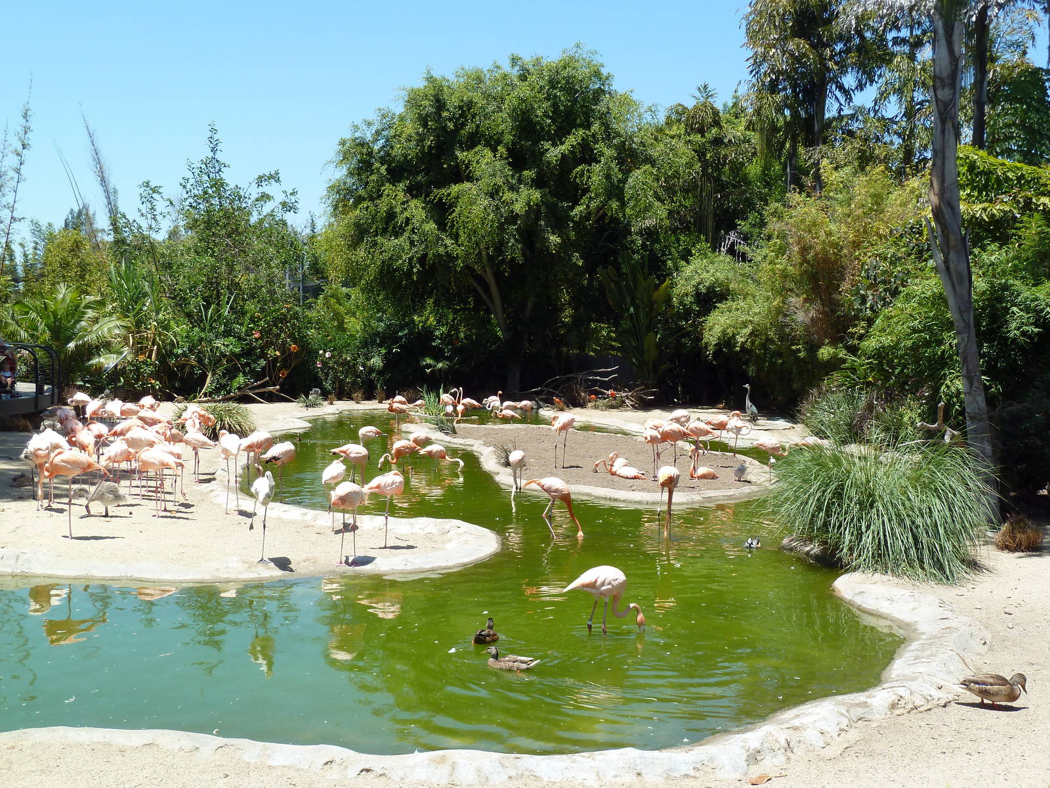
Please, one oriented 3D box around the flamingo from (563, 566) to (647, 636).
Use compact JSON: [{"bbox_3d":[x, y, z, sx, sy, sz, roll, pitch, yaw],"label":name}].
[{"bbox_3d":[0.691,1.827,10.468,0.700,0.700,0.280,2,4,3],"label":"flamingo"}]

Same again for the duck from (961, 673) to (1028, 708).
[{"bbox_3d":[3.216,2.037,8.337,0.460,0.220,0.170,2,4,9],"label":"duck"}]

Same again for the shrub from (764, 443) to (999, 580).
[{"bbox_3d":[3.915,1.173,13.404,2.450,1.250,2.300,2,4,0],"label":"shrub"}]

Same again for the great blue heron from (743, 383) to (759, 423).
[{"bbox_3d":[5.363,0.300,28.694,0.240,1.020,0.450,6,6,45],"label":"great blue heron"}]

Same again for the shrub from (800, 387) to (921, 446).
[{"bbox_3d":[7.280,0.358,26.186,2.650,1.220,2.300,2,4,0],"label":"shrub"}]

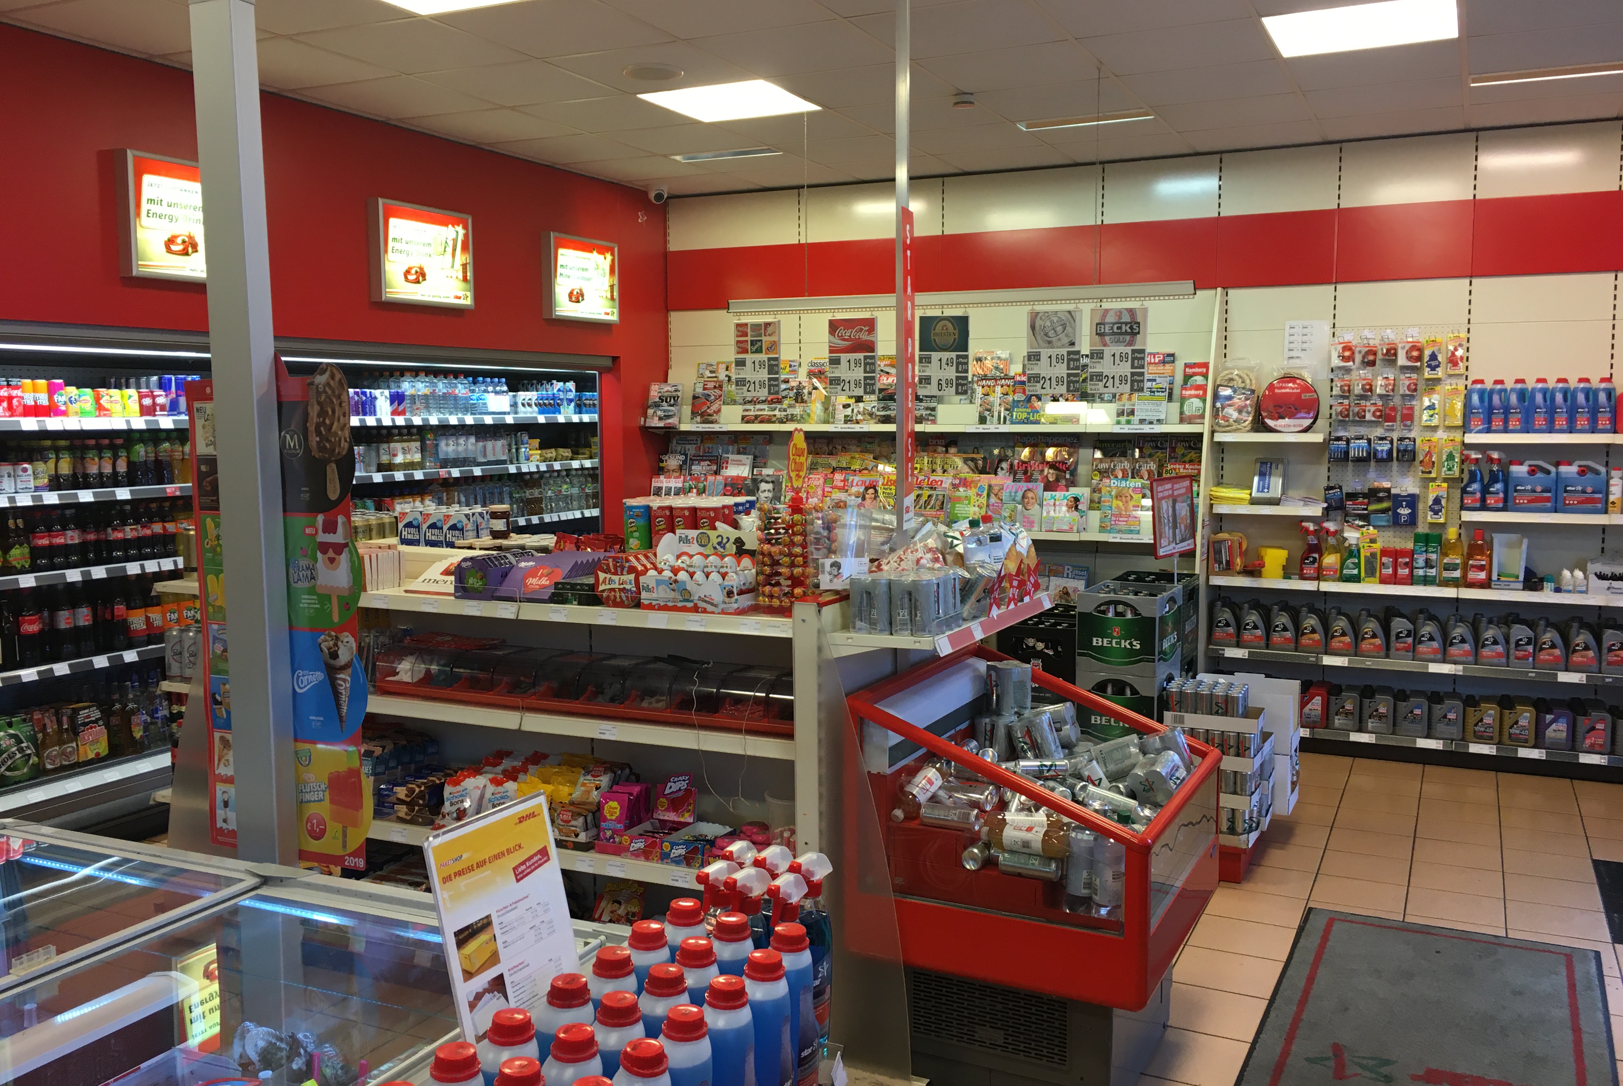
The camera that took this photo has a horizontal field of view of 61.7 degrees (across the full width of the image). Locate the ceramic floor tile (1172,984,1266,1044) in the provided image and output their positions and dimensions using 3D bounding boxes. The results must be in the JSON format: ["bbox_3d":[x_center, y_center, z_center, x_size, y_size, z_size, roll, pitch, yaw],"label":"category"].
[{"bbox_3d":[1.119,1.316,3.804,0.298,0.010,0.298,2,6,26],"label":"ceramic floor tile"}]

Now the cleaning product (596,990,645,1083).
[{"bbox_3d":[-0.223,0.660,1.613,0.070,0.251,0.086,3,7,26],"label":"cleaning product"}]

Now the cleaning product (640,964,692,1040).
[{"bbox_3d":[-0.186,0.668,1.723,0.083,0.254,0.096,2,6,26],"label":"cleaning product"}]

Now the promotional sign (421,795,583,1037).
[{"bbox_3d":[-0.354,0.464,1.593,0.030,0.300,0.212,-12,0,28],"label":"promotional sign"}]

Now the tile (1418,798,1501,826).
[{"bbox_3d":[2.714,1.120,5.702,0.298,0.010,0.298,2,6,26],"label":"tile"}]

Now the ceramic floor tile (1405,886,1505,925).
[{"bbox_3d":[2.187,1.238,4.618,0.298,0.010,0.294,3,6,26],"label":"ceramic floor tile"}]

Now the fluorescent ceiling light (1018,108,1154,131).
[{"bbox_3d":[1.248,-1.957,6.215,0.603,0.060,0.189,2,6,26],"label":"fluorescent ceiling light"}]

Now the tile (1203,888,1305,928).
[{"bbox_3d":[1.505,1.236,4.591,0.298,0.010,0.298,2,6,26],"label":"tile"}]

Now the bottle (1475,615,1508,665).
[{"bbox_3d":[3.207,0.461,6.394,0.123,0.232,0.072,2,6,26],"label":"bottle"}]

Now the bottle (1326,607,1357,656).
[{"bbox_3d":[2.612,0.438,6.695,0.130,0.233,0.070,2,6,26],"label":"bottle"}]

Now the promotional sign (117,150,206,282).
[{"bbox_3d":[-2.374,-1.232,5.238,0.075,0.456,0.607,2,6,26],"label":"promotional sign"}]

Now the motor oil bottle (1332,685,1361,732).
[{"bbox_3d":[2.574,0.796,6.559,0.128,0.201,0.068,3,6,25],"label":"motor oil bottle"}]

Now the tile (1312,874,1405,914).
[{"bbox_3d":[1.930,1.234,4.782,0.300,0.010,0.300,2,6,26],"label":"tile"}]

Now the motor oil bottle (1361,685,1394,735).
[{"bbox_3d":[2.773,0.813,6.637,0.138,0.233,0.065,2,6,26],"label":"motor oil bottle"}]

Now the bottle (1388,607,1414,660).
[{"bbox_3d":[2.857,0.437,6.560,0.106,0.250,0.068,2,6,26],"label":"bottle"}]

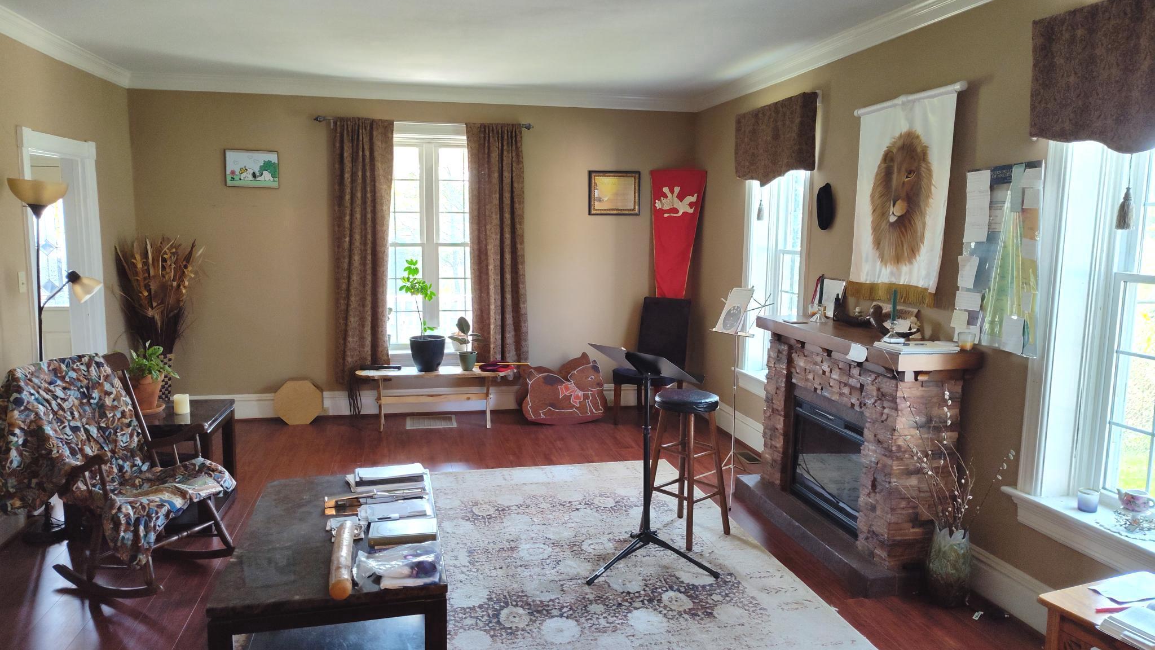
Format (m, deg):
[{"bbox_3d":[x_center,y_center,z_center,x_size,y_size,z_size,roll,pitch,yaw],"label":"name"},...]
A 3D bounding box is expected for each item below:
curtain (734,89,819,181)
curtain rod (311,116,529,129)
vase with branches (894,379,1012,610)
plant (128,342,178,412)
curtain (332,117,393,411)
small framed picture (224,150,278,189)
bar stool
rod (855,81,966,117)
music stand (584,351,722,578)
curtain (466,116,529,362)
[{"bbox_3d":[1.335,-1.221,5.246,0.110,0.553,1.000,-1,8,-12],"label":"curtain"},{"bbox_3d":[-1.230,-1.633,6.215,1.740,0.055,0.080,-1,8,-12],"label":"curtain rod"},{"bbox_3d":[1.599,0.750,3.326,0.400,0.980,0.340,-1,8,-12],"label":"vase with branches"},{"bbox_3d":[-2.379,0.282,4.248,0.260,0.385,0.240,-1,8,-12],"label":"plant"},{"bbox_3d":[-1.746,-0.562,6.249,0.500,2.170,0.110,-1,8,-12],"label":"curtain"},{"bbox_3d":[-2.538,-1.212,5.999,0.383,0.277,0.020,-1,8,-13],"label":"small framed picture"},{"bbox_3d":[0.577,0.750,4.104,0.360,0.735,0.360,-1,8,-12],"label":"bar stool"},{"bbox_3d":[1.637,-1.120,3.840,0.045,0.045,0.870,-1,8,-13],"label":"rod"},{"bbox_3d":[0.323,0.638,3.630,0.640,1.035,0.620,8,10,43],"label":"music stand"},{"bbox_3d":[-0.668,-0.603,6.480,0.535,2.140,0.110,-1,8,-12],"label":"curtain"}]

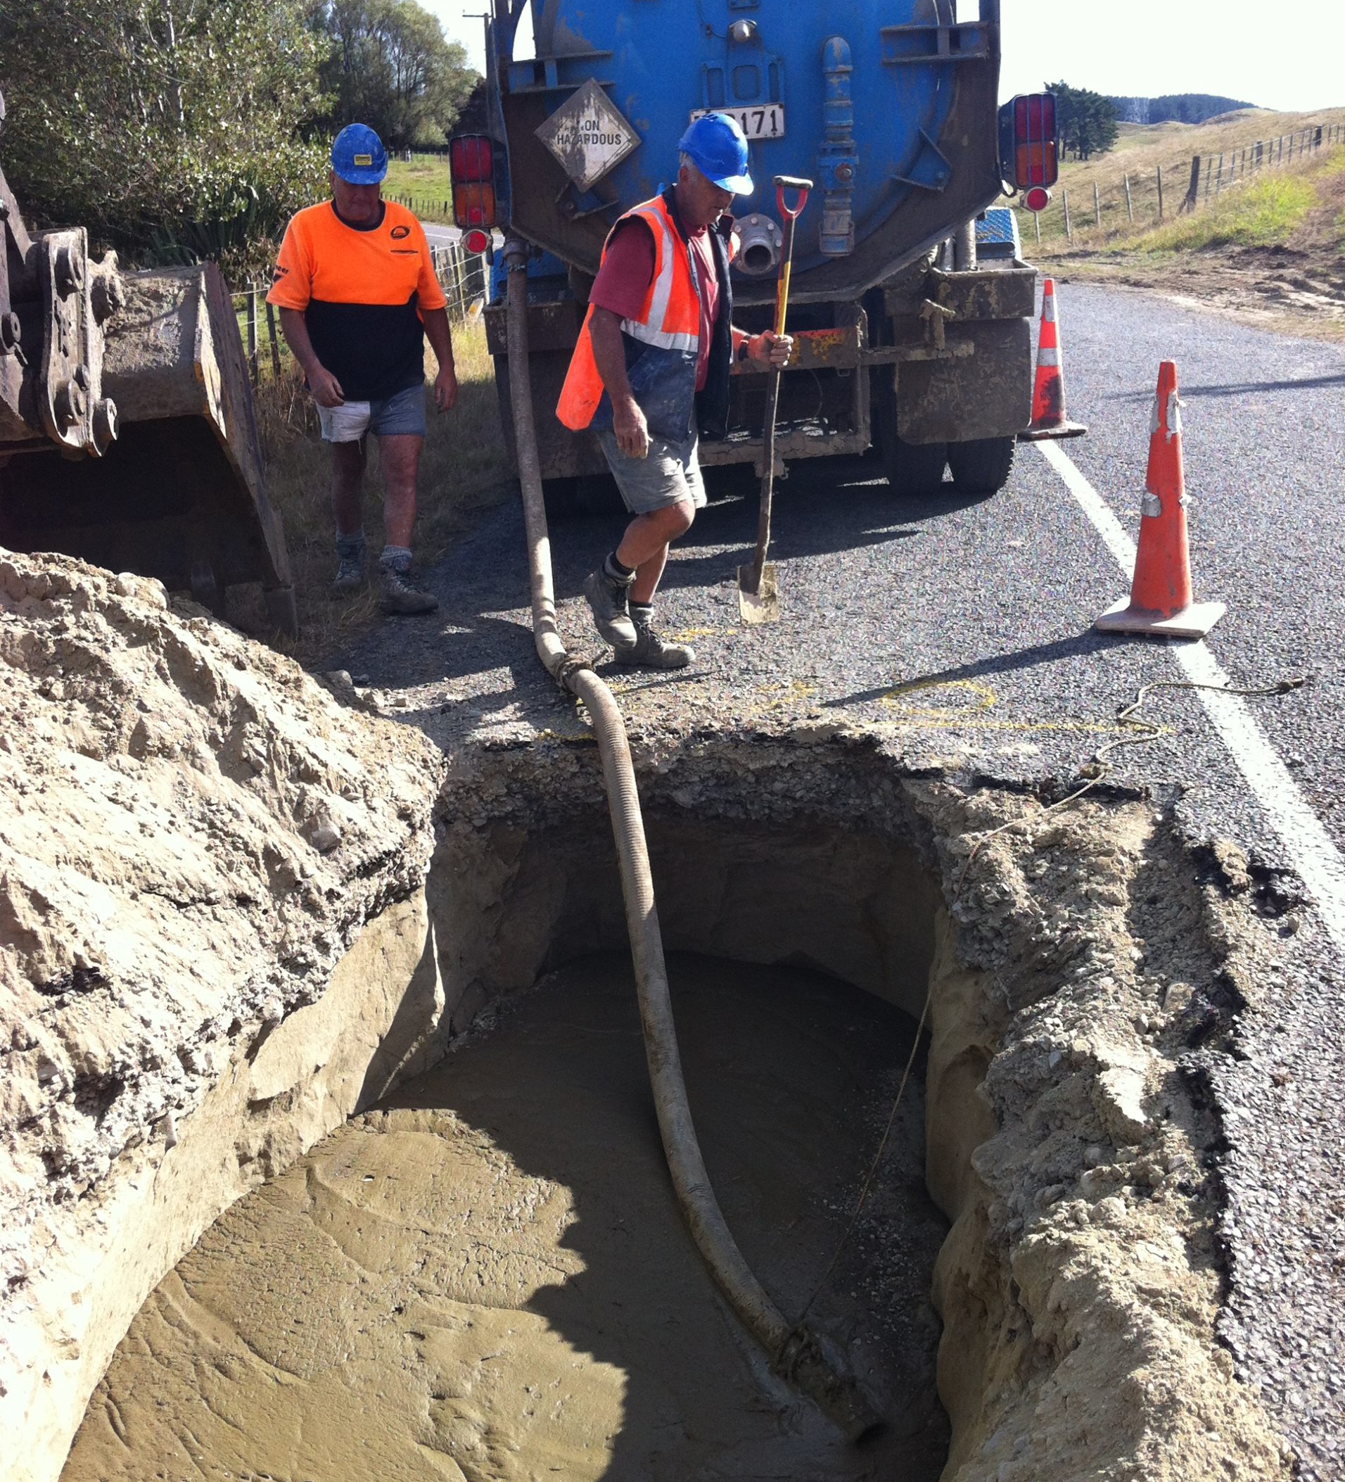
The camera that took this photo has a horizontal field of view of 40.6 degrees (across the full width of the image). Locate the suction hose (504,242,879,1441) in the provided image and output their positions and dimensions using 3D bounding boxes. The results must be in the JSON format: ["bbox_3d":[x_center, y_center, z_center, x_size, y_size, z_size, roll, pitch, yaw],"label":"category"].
[{"bbox_3d":[-0.185,-0.311,5.392,0.420,2.150,4.600,-6,19,-10],"label":"suction hose"}]

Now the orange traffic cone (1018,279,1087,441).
[{"bbox_3d":[2.102,-2.162,10.113,0.380,0.870,0.380,-6,19,-9],"label":"orange traffic cone"}]

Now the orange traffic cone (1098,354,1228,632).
[{"bbox_3d":[1.667,-0.850,6.199,0.370,0.895,0.370,9,21,31],"label":"orange traffic cone"}]

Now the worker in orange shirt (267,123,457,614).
[{"bbox_3d":[-1.194,-1.433,7.033,0.680,1.810,0.550,-8,19,-14],"label":"worker in orange shirt"}]

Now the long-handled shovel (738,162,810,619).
[{"bbox_3d":[0.338,-1.082,5.904,0.150,1.450,0.130,-3,19,-19],"label":"long-handled shovel"}]

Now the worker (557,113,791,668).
[{"bbox_3d":[0.029,-1.107,5.927,0.720,1.750,0.550,5,20,21],"label":"worker"}]

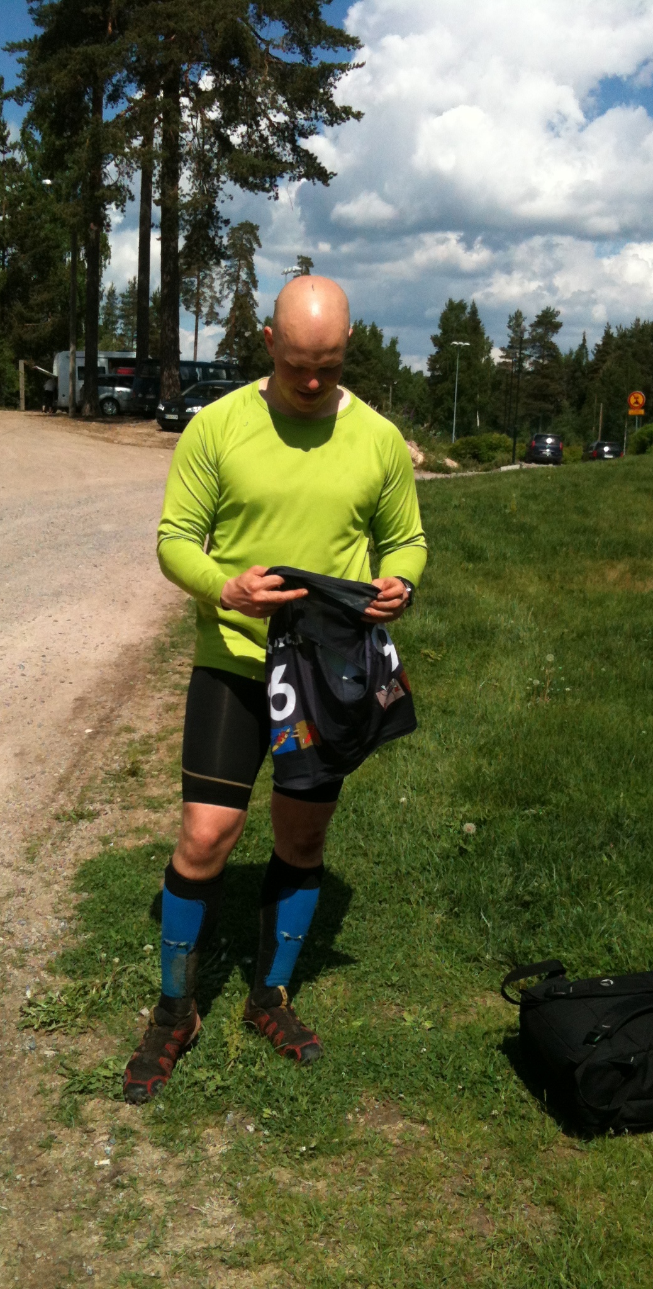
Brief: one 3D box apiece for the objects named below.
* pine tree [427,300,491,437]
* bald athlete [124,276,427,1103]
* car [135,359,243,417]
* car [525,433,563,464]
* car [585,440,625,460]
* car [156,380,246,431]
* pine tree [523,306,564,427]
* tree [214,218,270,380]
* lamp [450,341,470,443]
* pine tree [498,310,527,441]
[{"bbox_3d":[10.943,-22.141,107.157,5.000,12.114,5.000,2,8,0],"label":"pine tree"},{"bbox_3d":[-0.103,0.089,2.857,0.630,1.770,0.490,1,8,-9],"label":"bald athlete"},{"bbox_3d":[-4.418,-8.971,46.613,1.840,1.940,4.750,9,11,41],"label":"car"},{"bbox_3d":[11.961,-10.690,71.500,1.760,1.660,4.300,3,8,4],"label":"car"},{"bbox_3d":[15.458,-10.562,72.621,1.770,1.460,4.500,3,8,4],"label":"car"},{"bbox_3d":[-3.181,-6.999,38.300,1.780,1.450,4.500,6,9,29],"label":"car"},{"bbox_3d":[17.530,-21.211,104.202,3.600,11.468,3.600,2,8,0],"label":"pine tree"},{"bbox_3d":[-5.582,-20.828,84.117,3.500,12.692,3.500,2,8,0],"label":"tree"},{"bbox_3d":[10.566,-20.148,106.000,1.550,9.100,0.400,3,8,7],"label":"lamp"},{"bbox_3d":[14.926,-21.018,104.229,2.600,11.079,2.600,2,8,0],"label":"pine tree"}]

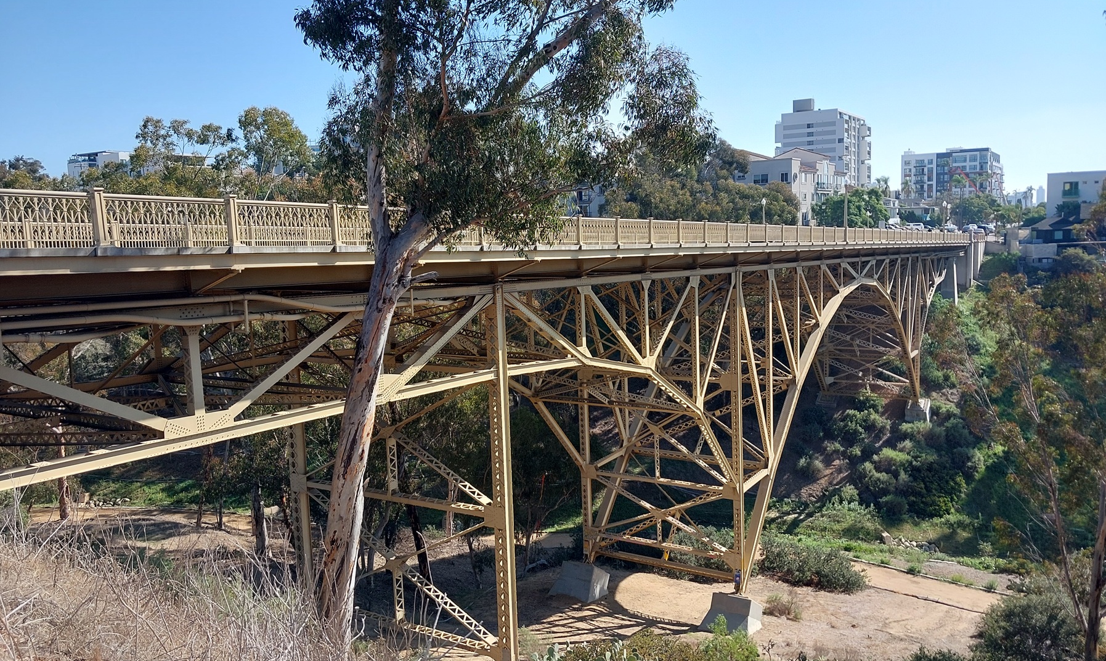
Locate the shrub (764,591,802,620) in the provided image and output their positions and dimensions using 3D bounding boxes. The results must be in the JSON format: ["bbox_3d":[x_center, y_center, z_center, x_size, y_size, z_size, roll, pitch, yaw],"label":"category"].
[{"bbox_3d":[14.870,17.665,55.846,2.358,1.468,2.005,2,8,32],"label":"shrub"}]

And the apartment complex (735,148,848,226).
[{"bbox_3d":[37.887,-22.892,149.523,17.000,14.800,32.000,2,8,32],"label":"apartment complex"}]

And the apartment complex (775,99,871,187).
[{"bbox_3d":[91.510,-54.902,290.617,25.000,42.500,27.000,2,8,32],"label":"apartment complex"}]

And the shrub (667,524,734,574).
[{"bbox_3d":[11.117,16.180,65.133,5.128,2.700,3.846,2,8,32],"label":"shrub"}]

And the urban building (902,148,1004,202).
[{"bbox_3d":[153.720,-54.224,331.594,30.000,26.600,42.000,2,8,32],"label":"urban building"}]

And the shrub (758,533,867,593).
[{"bbox_3d":[18.389,16.210,61.474,7.654,2.900,3.827,2,8,32],"label":"shrub"}]

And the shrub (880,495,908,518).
[{"bbox_3d":[32.084,16.404,81.216,2.587,1.992,2.199,2,8,32],"label":"shrub"}]

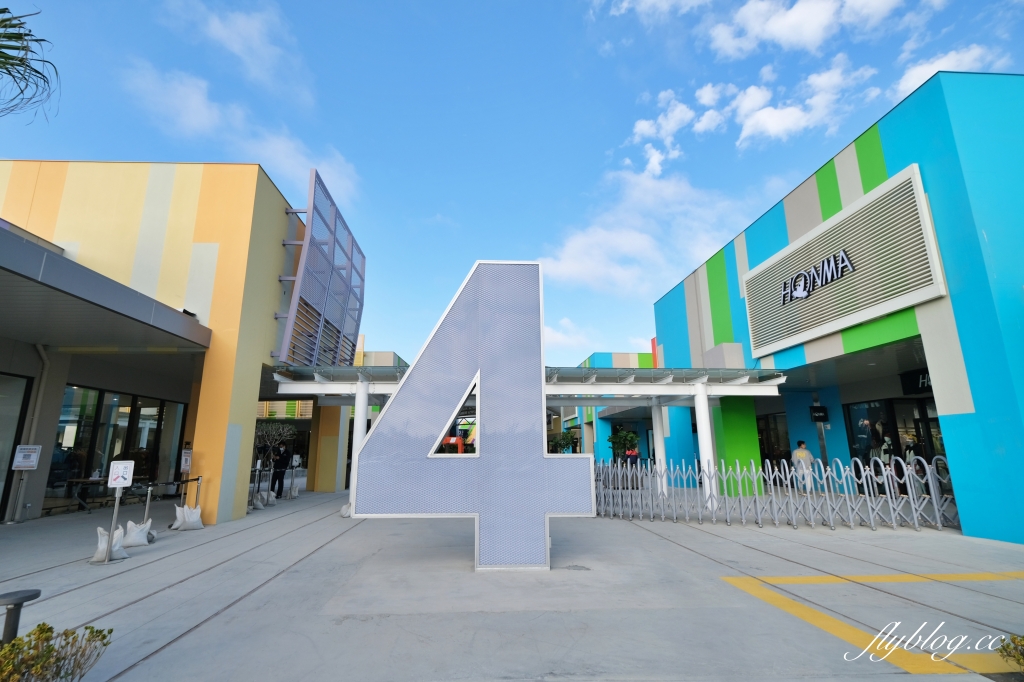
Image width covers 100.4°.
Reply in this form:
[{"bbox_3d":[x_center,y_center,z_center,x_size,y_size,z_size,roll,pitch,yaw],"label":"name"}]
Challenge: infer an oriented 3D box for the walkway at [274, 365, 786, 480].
[{"bbox_3d":[0.526,2.744,11.880,12.891,3.450,3.500,1,-14,-3],"label":"walkway"}]

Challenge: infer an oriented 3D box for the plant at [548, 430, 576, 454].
[{"bbox_3d":[2.616,5.868,22.037,1.400,2.436,1.400,1,-14,-5],"label":"plant"}]

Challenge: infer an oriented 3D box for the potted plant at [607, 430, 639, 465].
[{"bbox_3d":[4.346,4.572,16.620,1.250,2.241,1.250,1,-14,-5],"label":"potted plant"}]

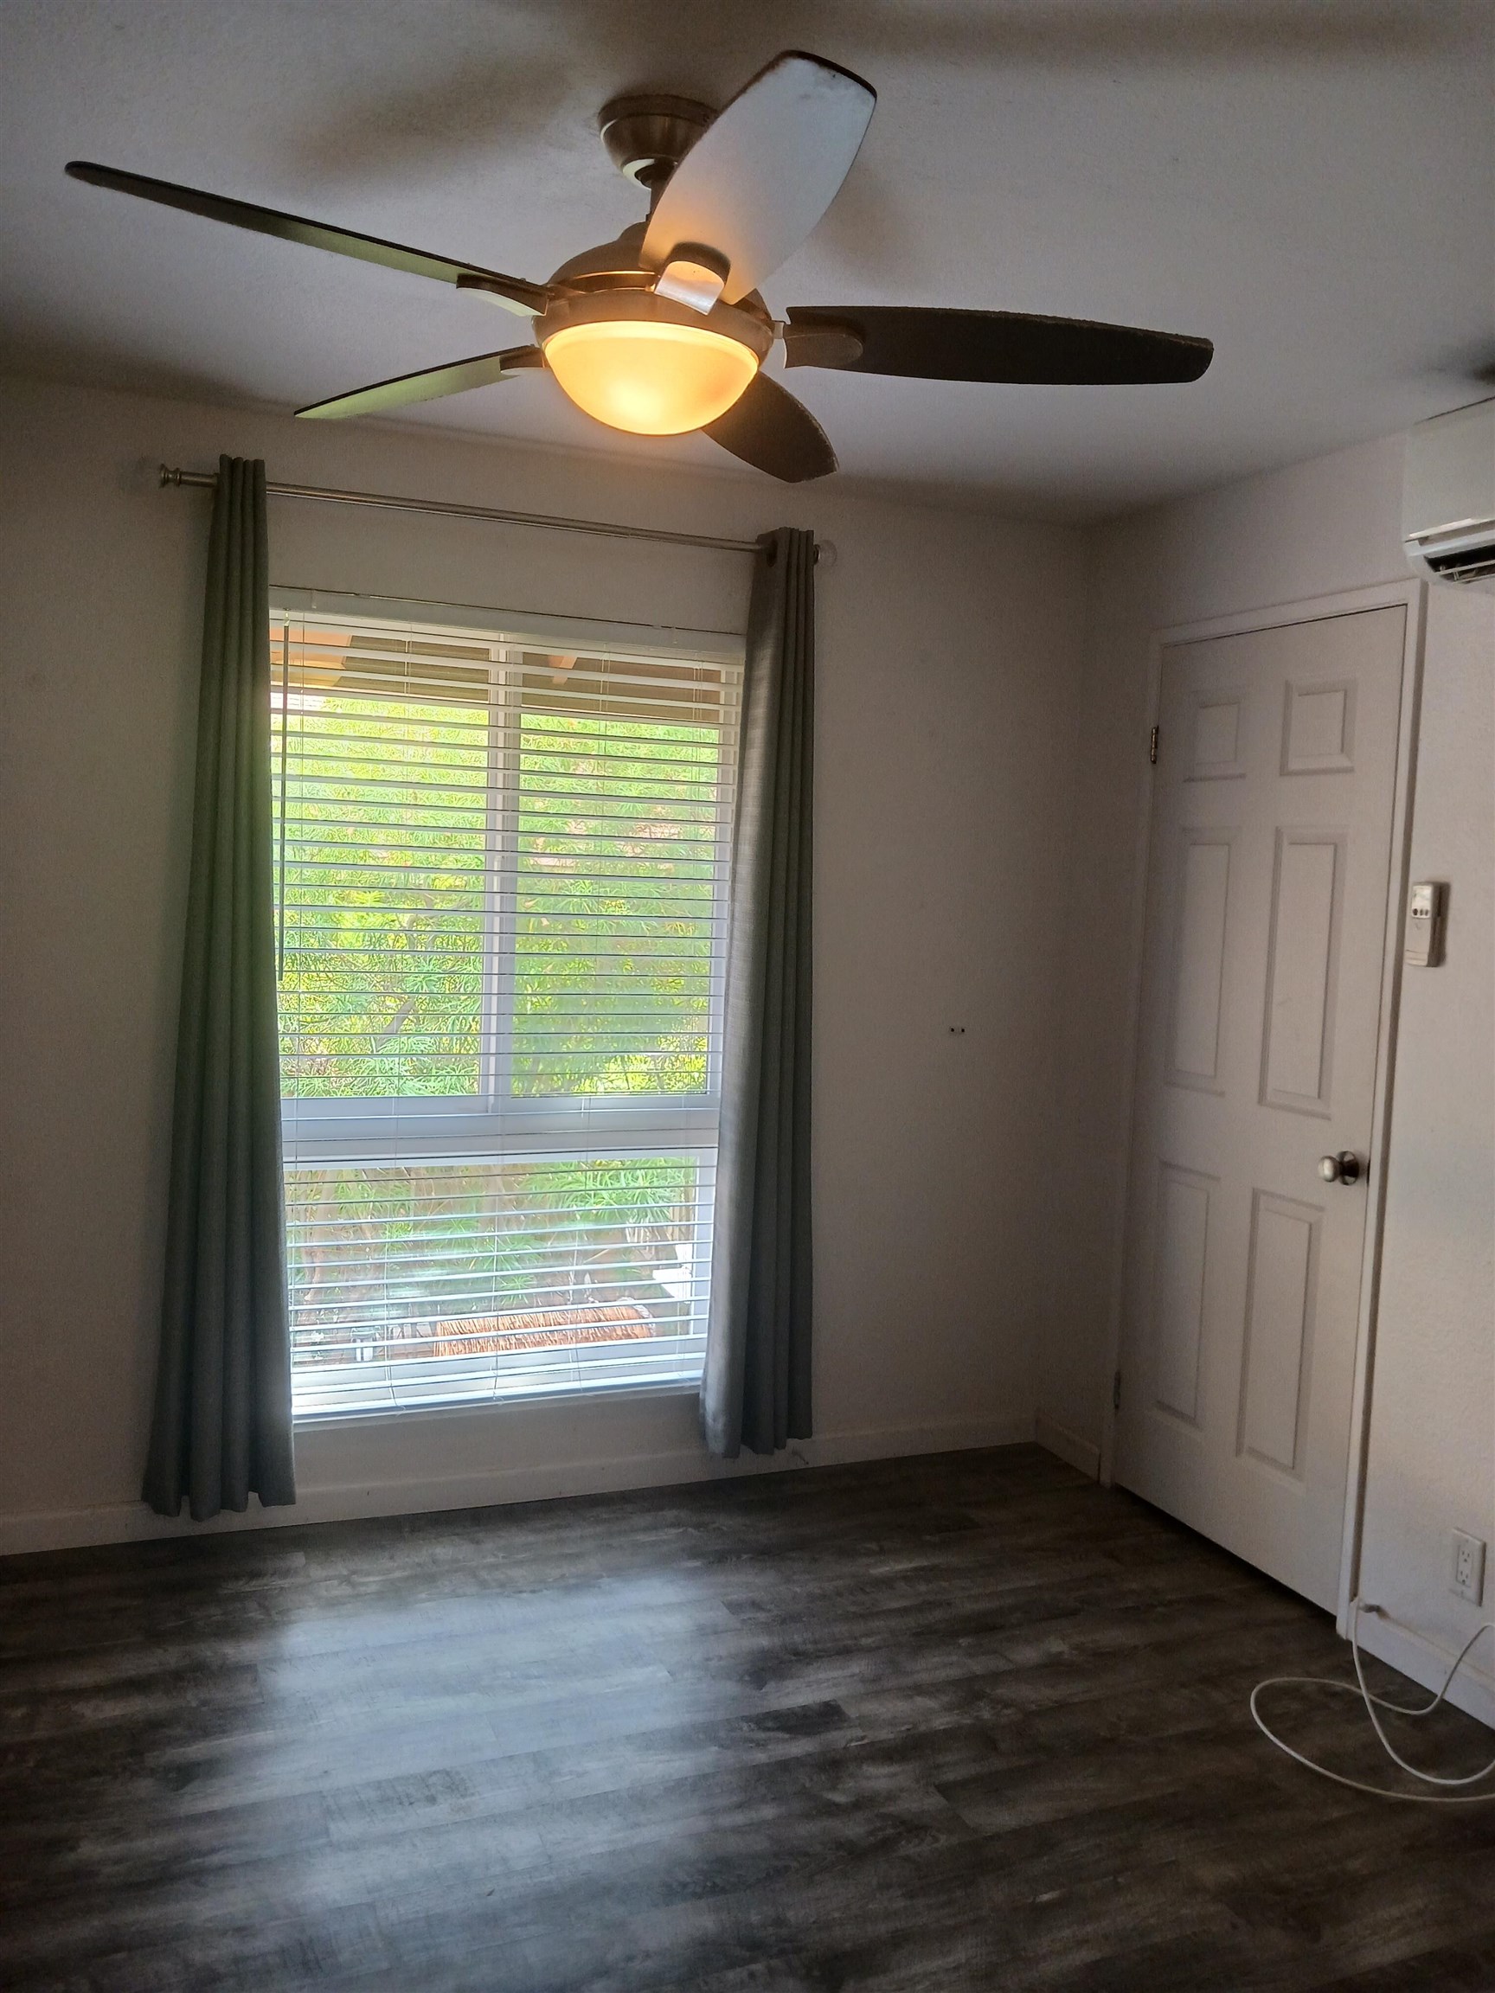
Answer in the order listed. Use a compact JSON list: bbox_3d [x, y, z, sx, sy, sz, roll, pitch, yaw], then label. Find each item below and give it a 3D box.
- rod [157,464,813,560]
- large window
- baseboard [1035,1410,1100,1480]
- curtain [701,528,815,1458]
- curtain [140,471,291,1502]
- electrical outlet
[{"bbox_3d":[-0.503,-1.032,3.362,1.460,0.050,0.060,0,5,-22],"label":"rod"},{"bbox_3d":[-0.568,0.038,3.536,1.140,1.785,0.060,0,5,-22],"label":"large window"},{"bbox_3d":[0.830,1.156,4.027,0.014,0.084,0.288,0,5,-22],"label":"baseboard"},{"bbox_3d":[0.053,0.010,3.676,0.275,2.170,0.120,0,5,-22],"label":"curtain"},{"bbox_3d":[-1.082,0.003,3.226,0.300,2.170,0.120,0,5,-22],"label":"curtain"},{"bbox_3d":[1.312,1.041,2.833,0.008,0.116,0.071,0,5,-22],"label":"electrical outlet"}]

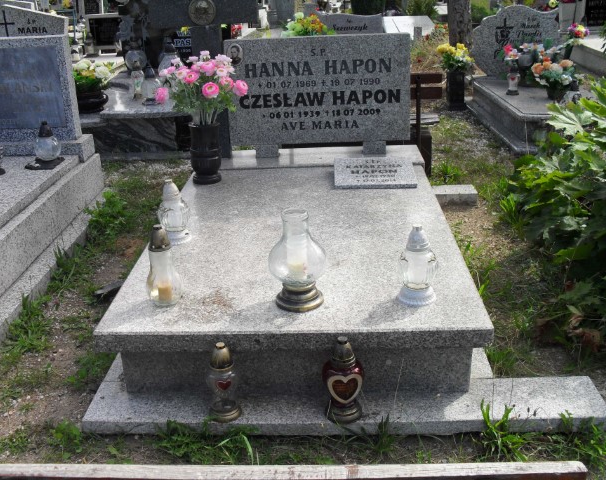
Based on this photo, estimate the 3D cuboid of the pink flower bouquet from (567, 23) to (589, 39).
[{"bbox_3d":[2.484,-1.884,5.834,0.200,0.160,0.190,-1,24,3],"label":"pink flower bouquet"}]

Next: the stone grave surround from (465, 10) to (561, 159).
[{"bbox_3d":[1.919,-1.379,5.187,0.880,0.850,1.850,-2,24,2],"label":"stone grave surround"}]

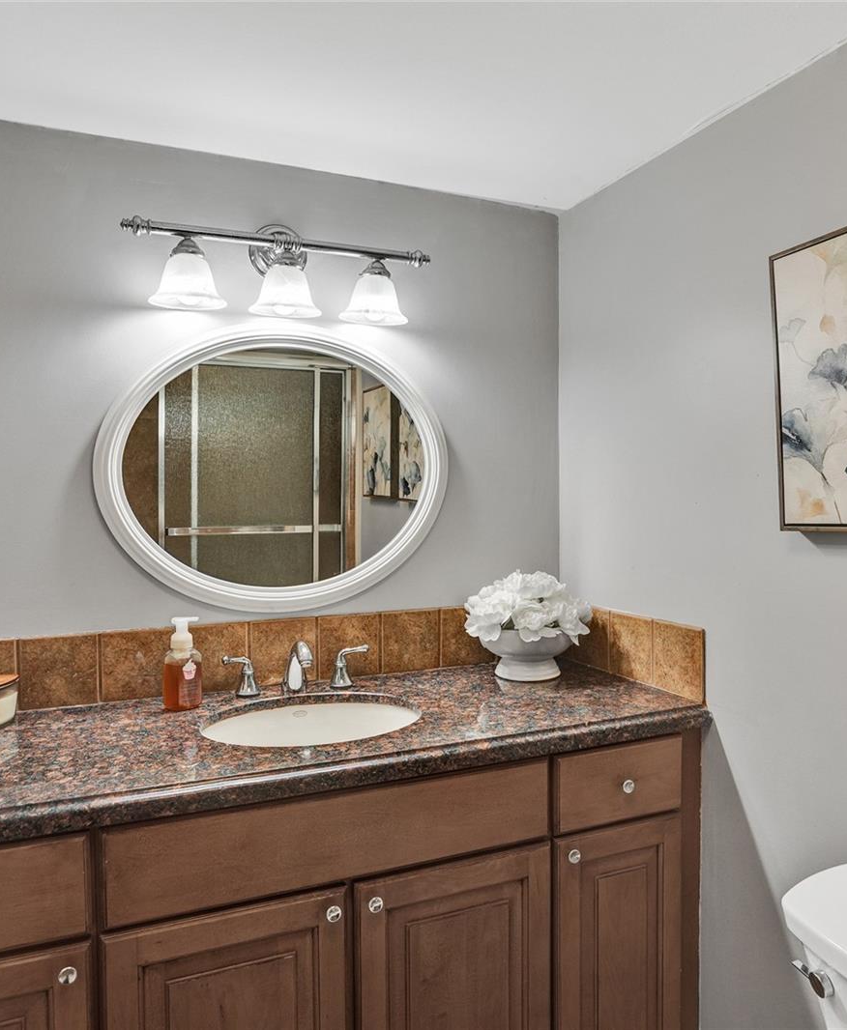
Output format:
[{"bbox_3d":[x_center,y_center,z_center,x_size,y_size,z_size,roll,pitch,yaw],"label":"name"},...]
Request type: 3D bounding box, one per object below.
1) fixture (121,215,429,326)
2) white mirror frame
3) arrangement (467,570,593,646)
[{"bbox_3d":[-0.300,-0.548,1.512,0.665,0.230,0.183,0,0,-23],"label":"fixture"},{"bbox_3d":[-0.315,-0.104,1.586,0.805,0.655,0.040,0,0,-23],"label":"white mirror frame"},{"bbox_3d":[0.254,0.226,1.695,0.285,0.170,0.260,0,0,0],"label":"arrangement"}]

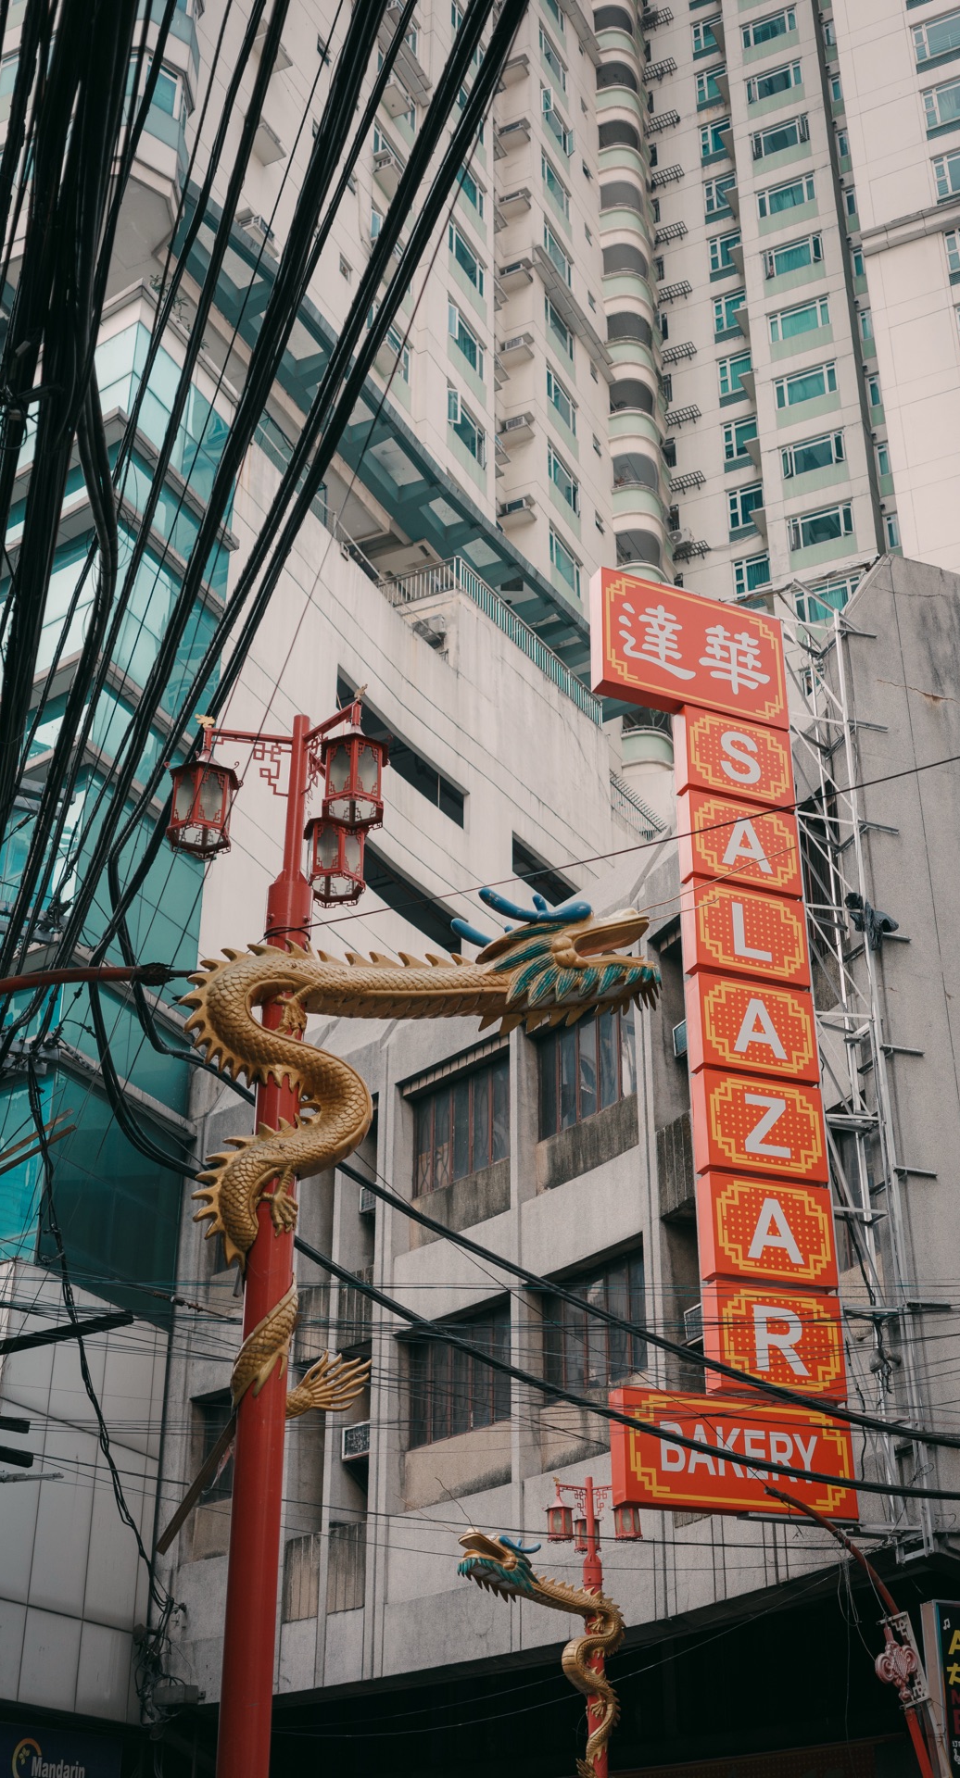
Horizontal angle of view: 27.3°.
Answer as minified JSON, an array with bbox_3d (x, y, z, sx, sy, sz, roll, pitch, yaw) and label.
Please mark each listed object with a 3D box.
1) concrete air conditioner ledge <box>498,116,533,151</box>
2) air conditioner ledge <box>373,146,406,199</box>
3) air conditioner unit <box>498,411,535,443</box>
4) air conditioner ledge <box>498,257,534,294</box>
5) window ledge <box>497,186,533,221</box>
[{"bbox_3d":[1.084,-23.657,61.796,0.880,0.650,0.560,-13,-31,23],"label":"concrete air conditioner ledge"},{"bbox_3d":[-2.253,-18.250,50.450,0.590,0.660,0.930,-13,-31,23],"label":"air conditioner ledge"},{"bbox_3d":[1.084,-13.110,56.072,0.880,0.650,0.560,-13,-31,23],"label":"air conditioner unit"},{"bbox_3d":[1.084,-18.384,58.934,0.880,0.650,0.560,-13,-31,23],"label":"air conditioner ledge"},{"bbox_3d":[1.084,-21.020,60.365,0.880,0.650,0.560,-13,-31,23],"label":"window ledge"}]

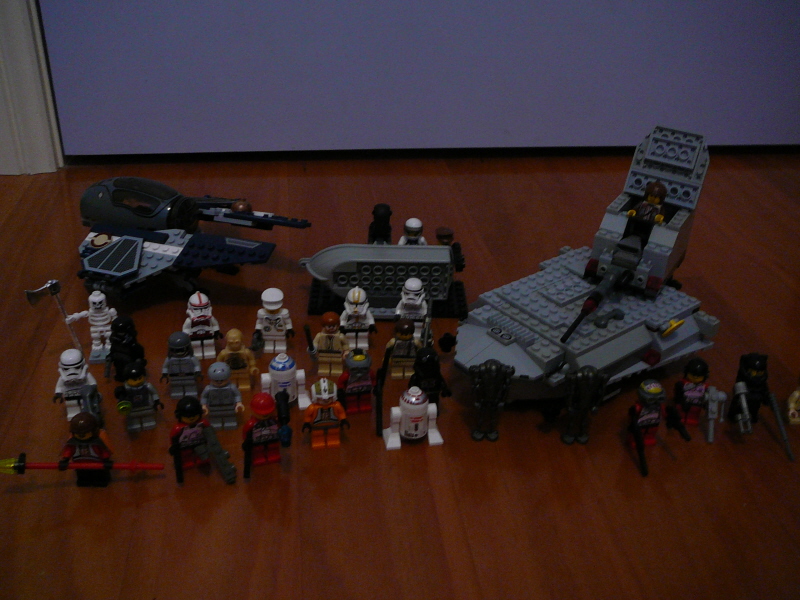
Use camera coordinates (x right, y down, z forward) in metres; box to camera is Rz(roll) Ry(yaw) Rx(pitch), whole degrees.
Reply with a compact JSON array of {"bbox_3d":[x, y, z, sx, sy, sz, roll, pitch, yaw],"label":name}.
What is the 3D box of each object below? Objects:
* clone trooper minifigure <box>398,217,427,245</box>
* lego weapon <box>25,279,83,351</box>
[{"bbox_3d":[0.009,-0.043,0.624,0.025,0.042,0.015,1,29,-3],"label":"clone trooper minifigure"},{"bbox_3d":[-0.210,0.012,0.496,0.021,0.054,0.005,-11,29,2],"label":"lego weapon"}]

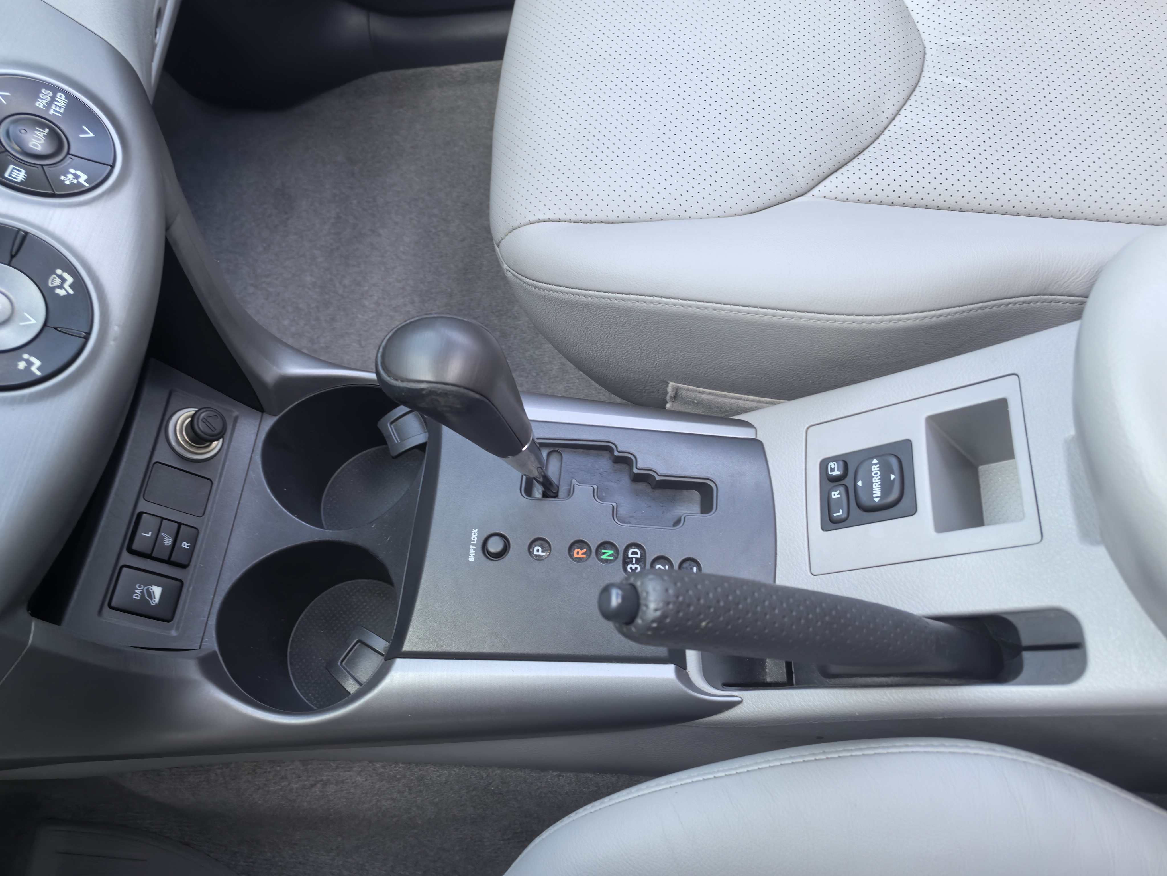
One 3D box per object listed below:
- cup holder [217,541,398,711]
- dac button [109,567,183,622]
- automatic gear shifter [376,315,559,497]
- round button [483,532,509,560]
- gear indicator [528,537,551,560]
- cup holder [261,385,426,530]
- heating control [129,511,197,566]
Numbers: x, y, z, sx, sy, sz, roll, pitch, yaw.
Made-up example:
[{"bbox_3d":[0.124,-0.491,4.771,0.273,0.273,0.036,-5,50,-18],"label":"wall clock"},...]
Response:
[{"bbox_3d":[-0.141,0.110,0.512,0.091,0.079,0.091,3,66,7],"label":"cup holder"},{"bbox_3d":[-0.223,0.081,0.464,0.010,0.033,0.023,-18,57,43],"label":"dac button"},{"bbox_3d":[-0.043,-0.005,0.435,0.057,0.135,0.049,-6,57,21],"label":"automatic gear shifter"},{"bbox_3d":[-0.045,0.057,0.474,0.014,0.006,0.014,-1,66,2],"label":"round button"},{"bbox_3d":[-0.023,0.058,0.473,0.012,0.003,0.012,4,66,4],"label":"gear indicator"},{"bbox_3d":[-0.132,0.026,0.551,0.091,0.079,0.091,3,66,7],"label":"cup holder"},{"bbox_3d":[-0.221,0.054,0.476,0.010,0.033,0.023,-18,57,43],"label":"heating control"}]

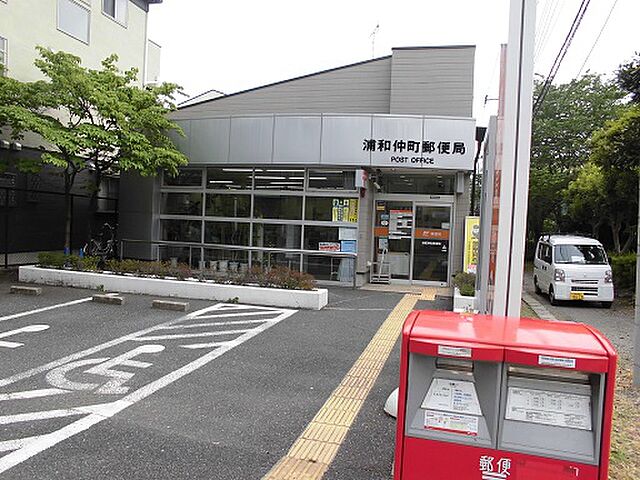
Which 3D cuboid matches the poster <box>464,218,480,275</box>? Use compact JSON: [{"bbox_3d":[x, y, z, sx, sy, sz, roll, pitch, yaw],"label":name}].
[{"bbox_3d":[3.440,0.209,10.600,0.500,1.450,0.080,3,1,12],"label":"poster"}]

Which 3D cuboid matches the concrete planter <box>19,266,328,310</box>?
[{"bbox_3d":[-3.258,0.948,10.143,6.900,0.360,0.680,3,1,15],"label":"concrete planter"}]

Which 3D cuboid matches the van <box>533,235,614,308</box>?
[{"bbox_3d":[7.400,0.870,14.150,1.475,1.875,3.395,3,1,16],"label":"van"}]

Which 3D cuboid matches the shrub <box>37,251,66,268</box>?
[{"bbox_3d":[-6.032,0.434,10.800,0.650,0.420,0.500,3,1,15],"label":"shrub"}]

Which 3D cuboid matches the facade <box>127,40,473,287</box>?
[{"bbox_3d":[-0.686,-1.962,14.184,10.100,6.100,4.000,3,1,14],"label":"facade"}]

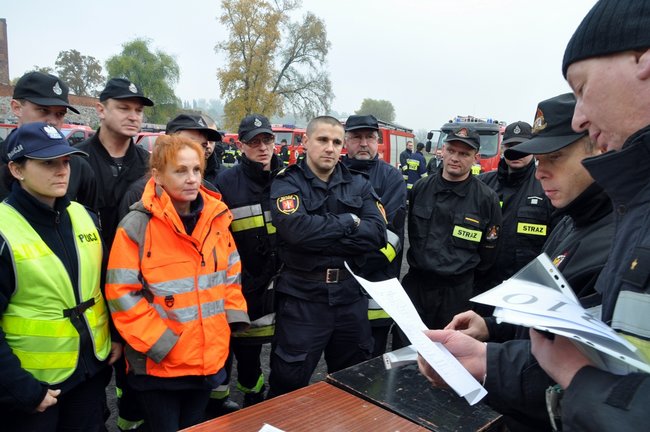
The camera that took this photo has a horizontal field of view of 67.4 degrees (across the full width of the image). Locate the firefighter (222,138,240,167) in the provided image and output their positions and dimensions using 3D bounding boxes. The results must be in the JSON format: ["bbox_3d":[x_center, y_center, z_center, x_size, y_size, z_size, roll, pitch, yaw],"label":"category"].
[{"bbox_3d":[-3.015,-1.501,15.749,0.550,1.800,0.380,1,8,0],"label":"firefighter"}]

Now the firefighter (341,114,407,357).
[{"bbox_3d":[0.216,0.320,2.952,0.560,1.800,0.380,1,8,0],"label":"firefighter"}]

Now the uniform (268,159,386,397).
[{"bbox_3d":[0.004,0.513,2.343,0.560,1.520,0.400,-1,8,-14],"label":"uniform"}]

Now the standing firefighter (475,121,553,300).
[{"bbox_3d":[1.077,0.348,2.873,0.540,1.790,0.380,4,9,25],"label":"standing firefighter"}]

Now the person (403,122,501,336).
[{"bbox_3d":[0.673,0.390,2.678,0.530,1.750,0.380,5,9,27],"label":"person"}]

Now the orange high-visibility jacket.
[{"bbox_3d":[-0.580,0.220,1.920,0.540,0.760,0.350,-5,10,-38],"label":"orange high-visibility jacket"}]

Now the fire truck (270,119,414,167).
[{"bbox_3d":[1.582,-2.251,18.160,2.450,2.750,7.600,3,8,17],"label":"fire truck"}]

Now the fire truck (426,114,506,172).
[{"bbox_3d":[7.143,-3.023,23.191,2.500,3.050,7.300,4,8,21],"label":"fire truck"}]

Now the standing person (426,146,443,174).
[{"bbox_3d":[2.907,-0.900,12.489,0.520,1.670,0.360,1,8,3],"label":"standing person"}]

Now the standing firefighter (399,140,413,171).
[{"bbox_3d":[2.017,-0.908,11.985,0.520,1.800,0.360,-5,10,-36],"label":"standing firefighter"}]

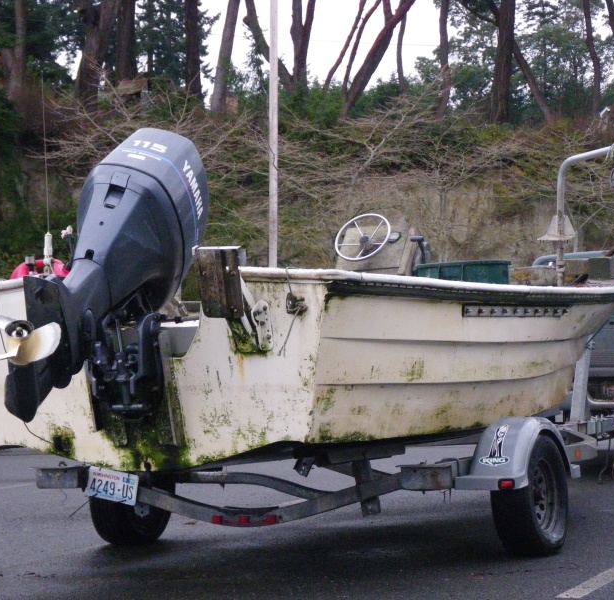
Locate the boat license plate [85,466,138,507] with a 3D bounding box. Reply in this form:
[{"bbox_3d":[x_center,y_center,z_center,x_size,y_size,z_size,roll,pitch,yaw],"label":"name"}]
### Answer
[{"bbox_3d":[-1.001,0.961,9.170,0.305,0.152,0.012,7,0,27],"label":"boat license plate"}]

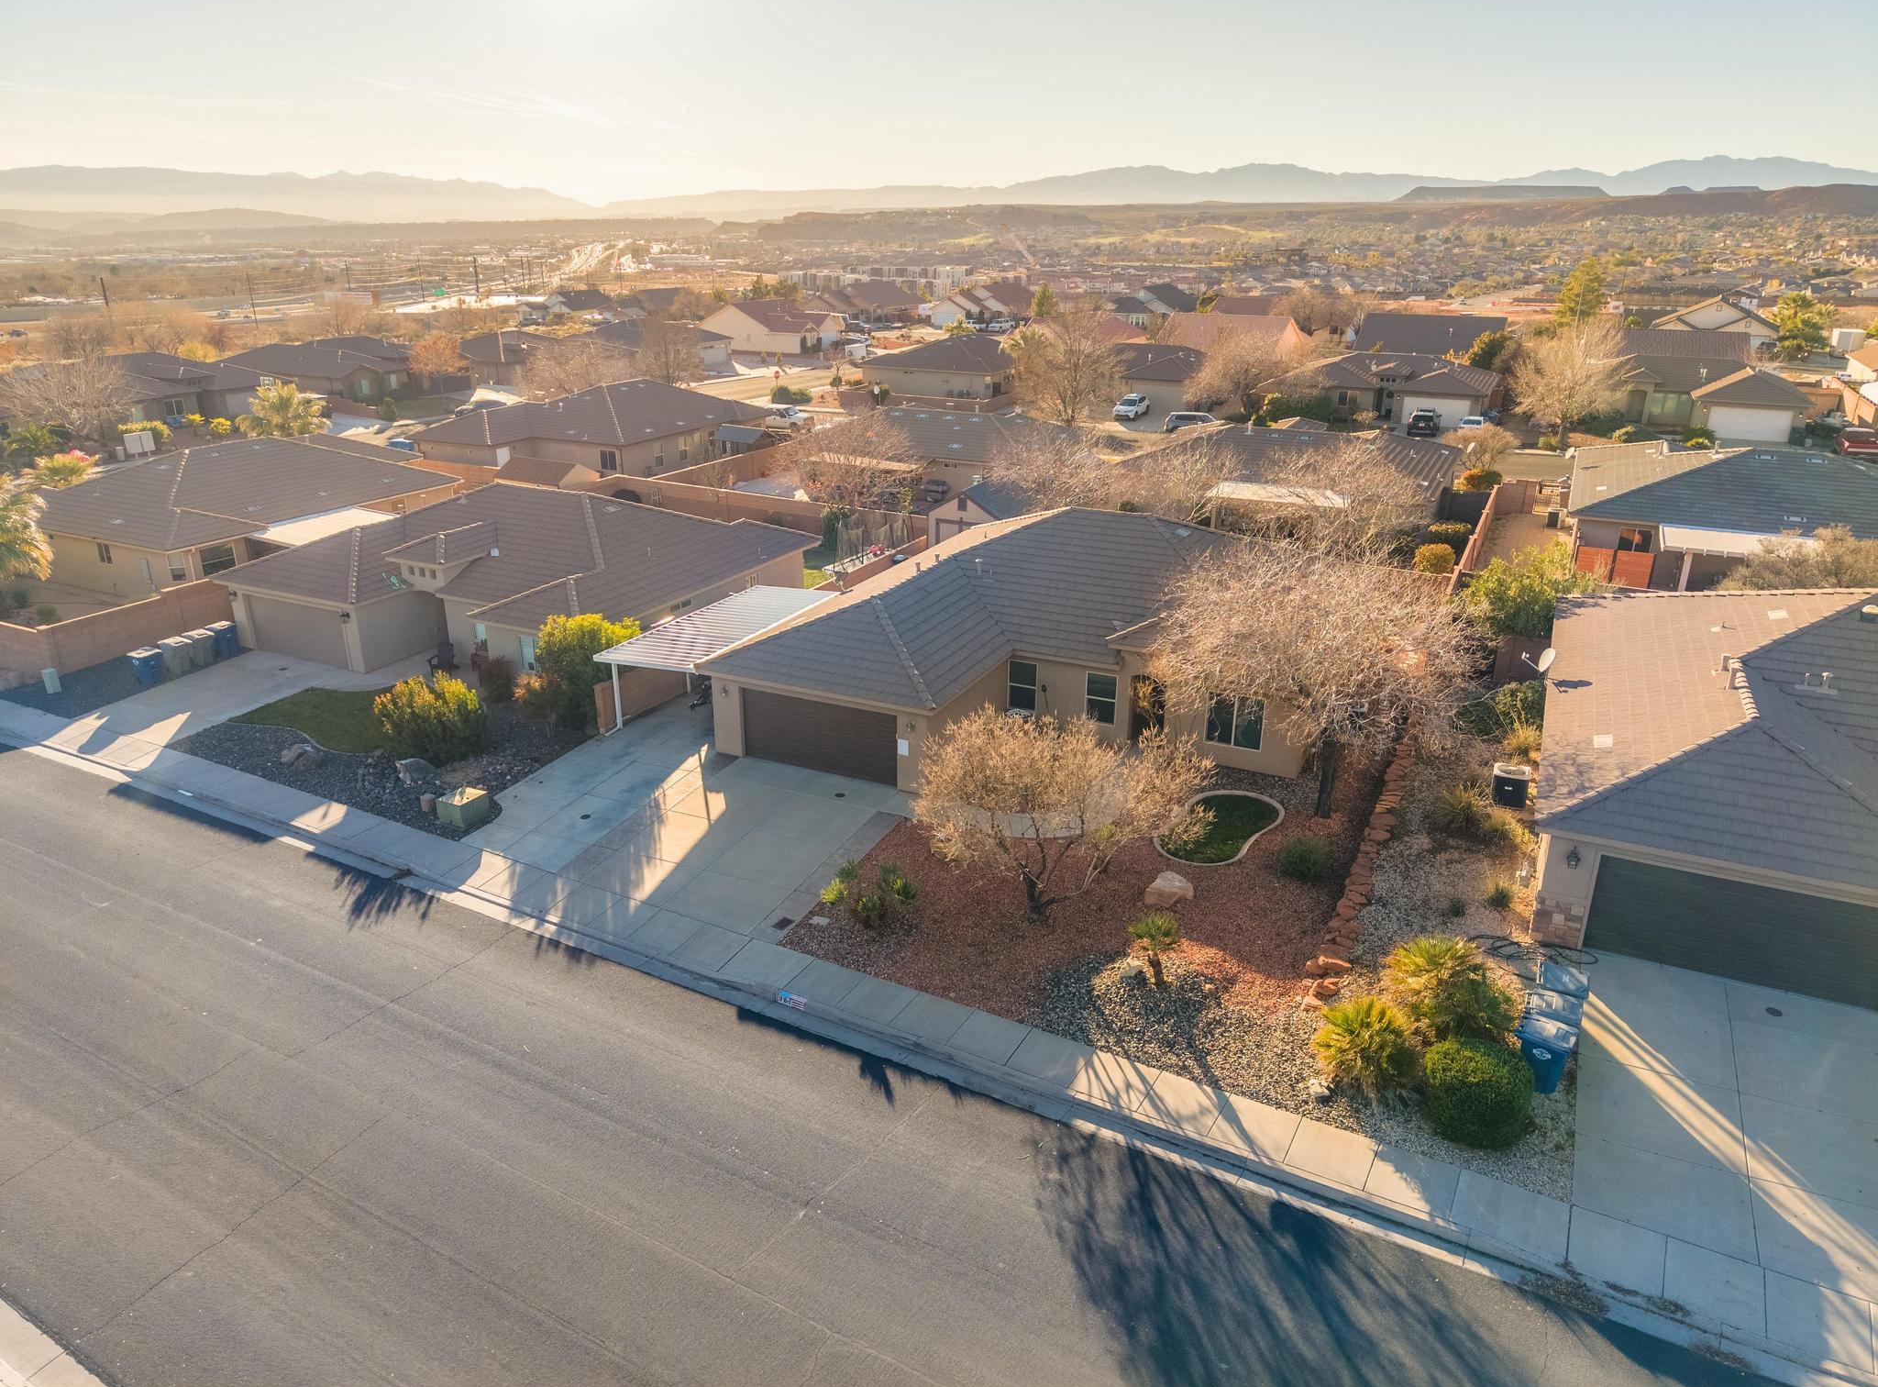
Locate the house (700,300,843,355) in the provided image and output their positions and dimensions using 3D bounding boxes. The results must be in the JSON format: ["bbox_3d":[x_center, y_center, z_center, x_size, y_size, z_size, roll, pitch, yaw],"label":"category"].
[{"bbox_3d":[-22.122,-49.225,174.054,16.079,5.700,11.629,10,22,23],"label":"house"}]

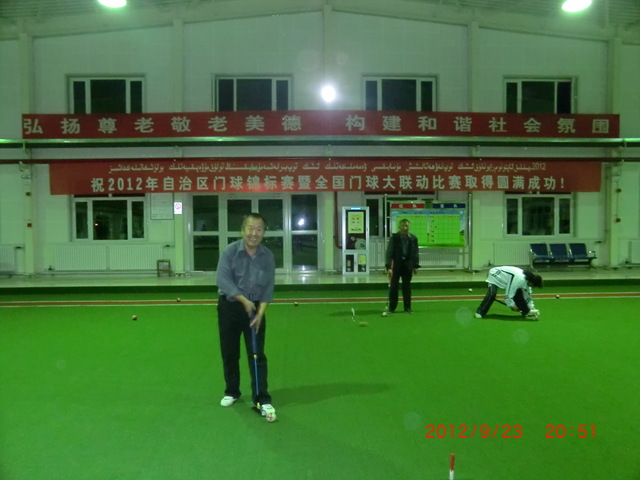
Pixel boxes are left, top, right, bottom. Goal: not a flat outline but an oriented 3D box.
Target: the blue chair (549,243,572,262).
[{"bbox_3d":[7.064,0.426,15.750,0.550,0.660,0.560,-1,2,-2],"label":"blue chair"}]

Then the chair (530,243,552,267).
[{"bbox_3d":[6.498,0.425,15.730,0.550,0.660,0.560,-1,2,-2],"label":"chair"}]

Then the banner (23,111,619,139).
[{"bbox_3d":[0.163,-3.429,15.850,17.800,0.750,0.050,-1,2,-2],"label":"banner"}]

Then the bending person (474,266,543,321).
[{"bbox_3d":[3.199,0.866,9.100,1.050,0.850,0.500,0,2,6],"label":"bending person"}]

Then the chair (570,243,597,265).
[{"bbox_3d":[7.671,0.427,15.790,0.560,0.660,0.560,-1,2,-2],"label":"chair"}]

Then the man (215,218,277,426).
[{"bbox_3d":[-0.647,0.620,4.720,0.520,1.690,0.460,-1,2,-12],"label":"man"}]

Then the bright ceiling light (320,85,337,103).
[{"bbox_3d":[0.247,-4.262,15.600,0.430,0.460,0.300,-1,2,-2],"label":"bright ceiling light"}]

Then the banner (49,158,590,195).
[{"bbox_3d":[0.280,-1.895,15.800,16.400,0.970,0.050,-1,2,-2],"label":"banner"}]

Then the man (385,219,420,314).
[{"bbox_3d":[1.486,0.463,9.600,0.580,1.650,0.360,0,2,3],"label":"man"}]

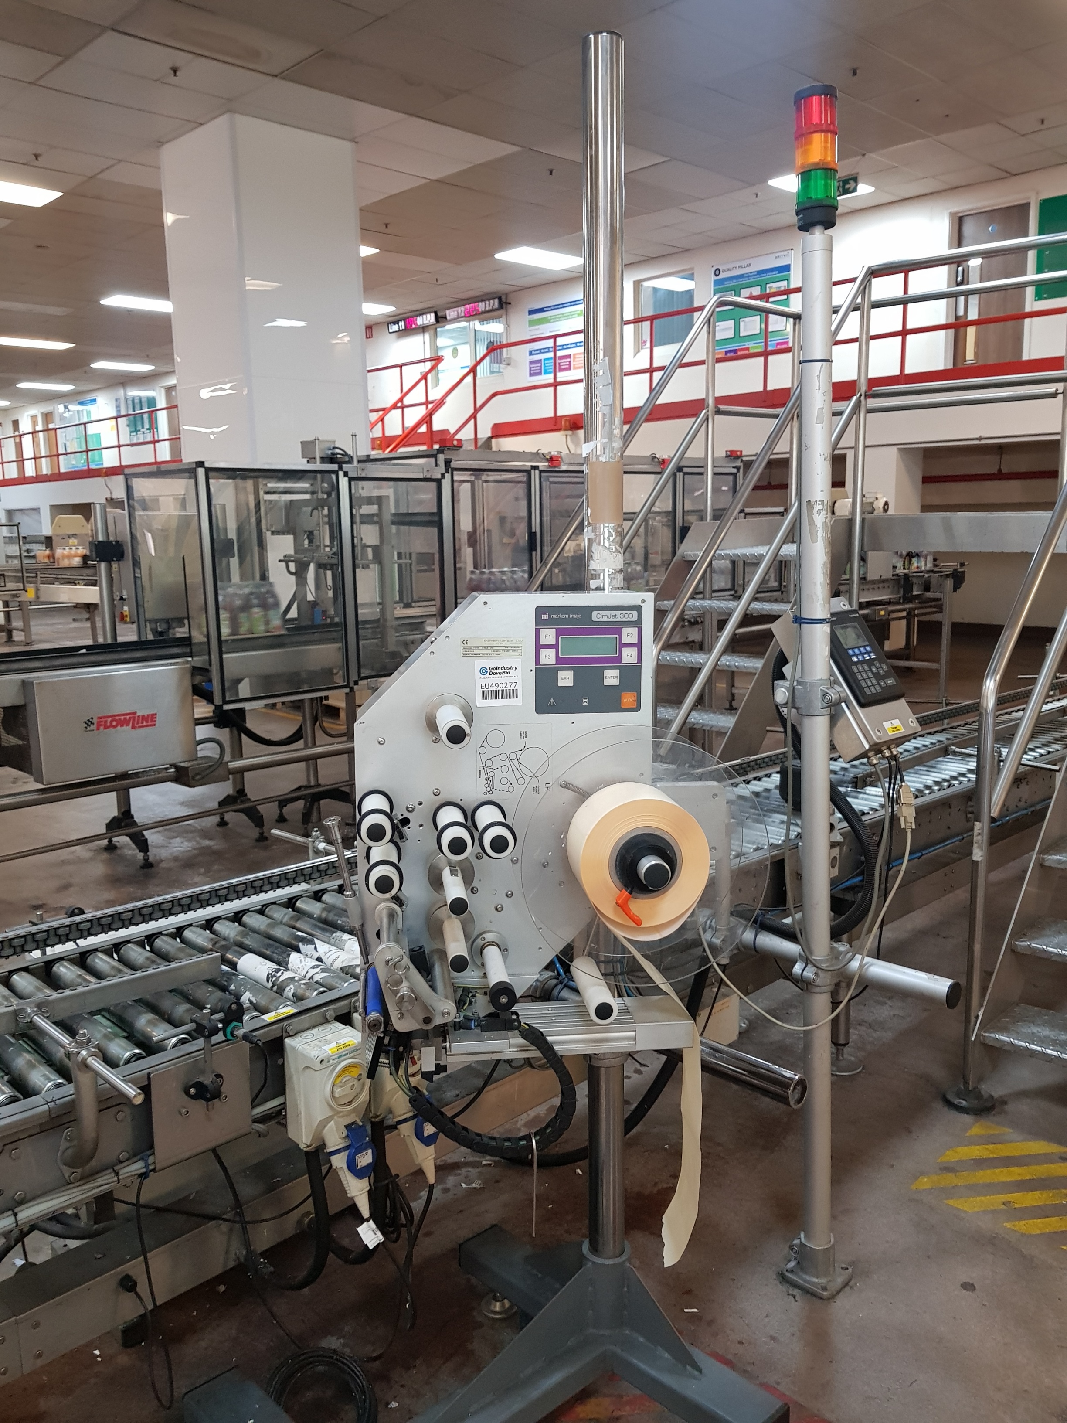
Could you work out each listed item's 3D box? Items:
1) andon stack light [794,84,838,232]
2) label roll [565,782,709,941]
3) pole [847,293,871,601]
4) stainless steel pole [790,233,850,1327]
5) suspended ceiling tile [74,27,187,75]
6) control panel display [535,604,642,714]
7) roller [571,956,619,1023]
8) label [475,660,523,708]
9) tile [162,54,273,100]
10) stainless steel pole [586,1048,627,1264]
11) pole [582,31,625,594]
[{"bbox_3d":[0.464,-0.903,1.749,0.070,0.204,0.070,-3,11,0],"label":"andon stack light"},{"bbox_3d":[0.130,0.175,1.341,0.158,0.158,0.098,-2,10,-8],"label":"label roll"},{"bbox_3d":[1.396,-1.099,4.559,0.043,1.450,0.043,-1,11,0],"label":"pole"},{"bbox_3d":[0.520,0.170,1.952,0.105,1.954,0.105,-3,11,0],"label":"stainless steel pole"},{"bbox_3d":[-2.656,-4.350,7.091,0.600,0.018,0.600,-11,15,-42],"label":"suspended ceiling tile"},{"bbox_3d":[0.072,-0.065,1.370,0.139,0.138,0.006,-1,10,-8],"label":"control panel display"},{"bbox_3d":[0.077,0.355,1.365,0.032,0.032,0.123,-2,10,-8],"label":"roller"},{"bbox_3d":[-0.043,-0.036,1.361,0.059,0.058,0.002,-3,10,-8],"label":"label"},{"bbox_3d":[-2.233,-4.434,7.488,0.600,0.018,0.600,-11,15,-42],"label":"tile"},{"bbox_3d":[0.124,0.749,1.801,0.060,0.393,0.060,-1,11,0],"label":"stainless steel pole"},{"bbox_3d":[0.106,-0.562,1.576,0.060,0.812,0.060,-1,11,0],"label":"pole"}]

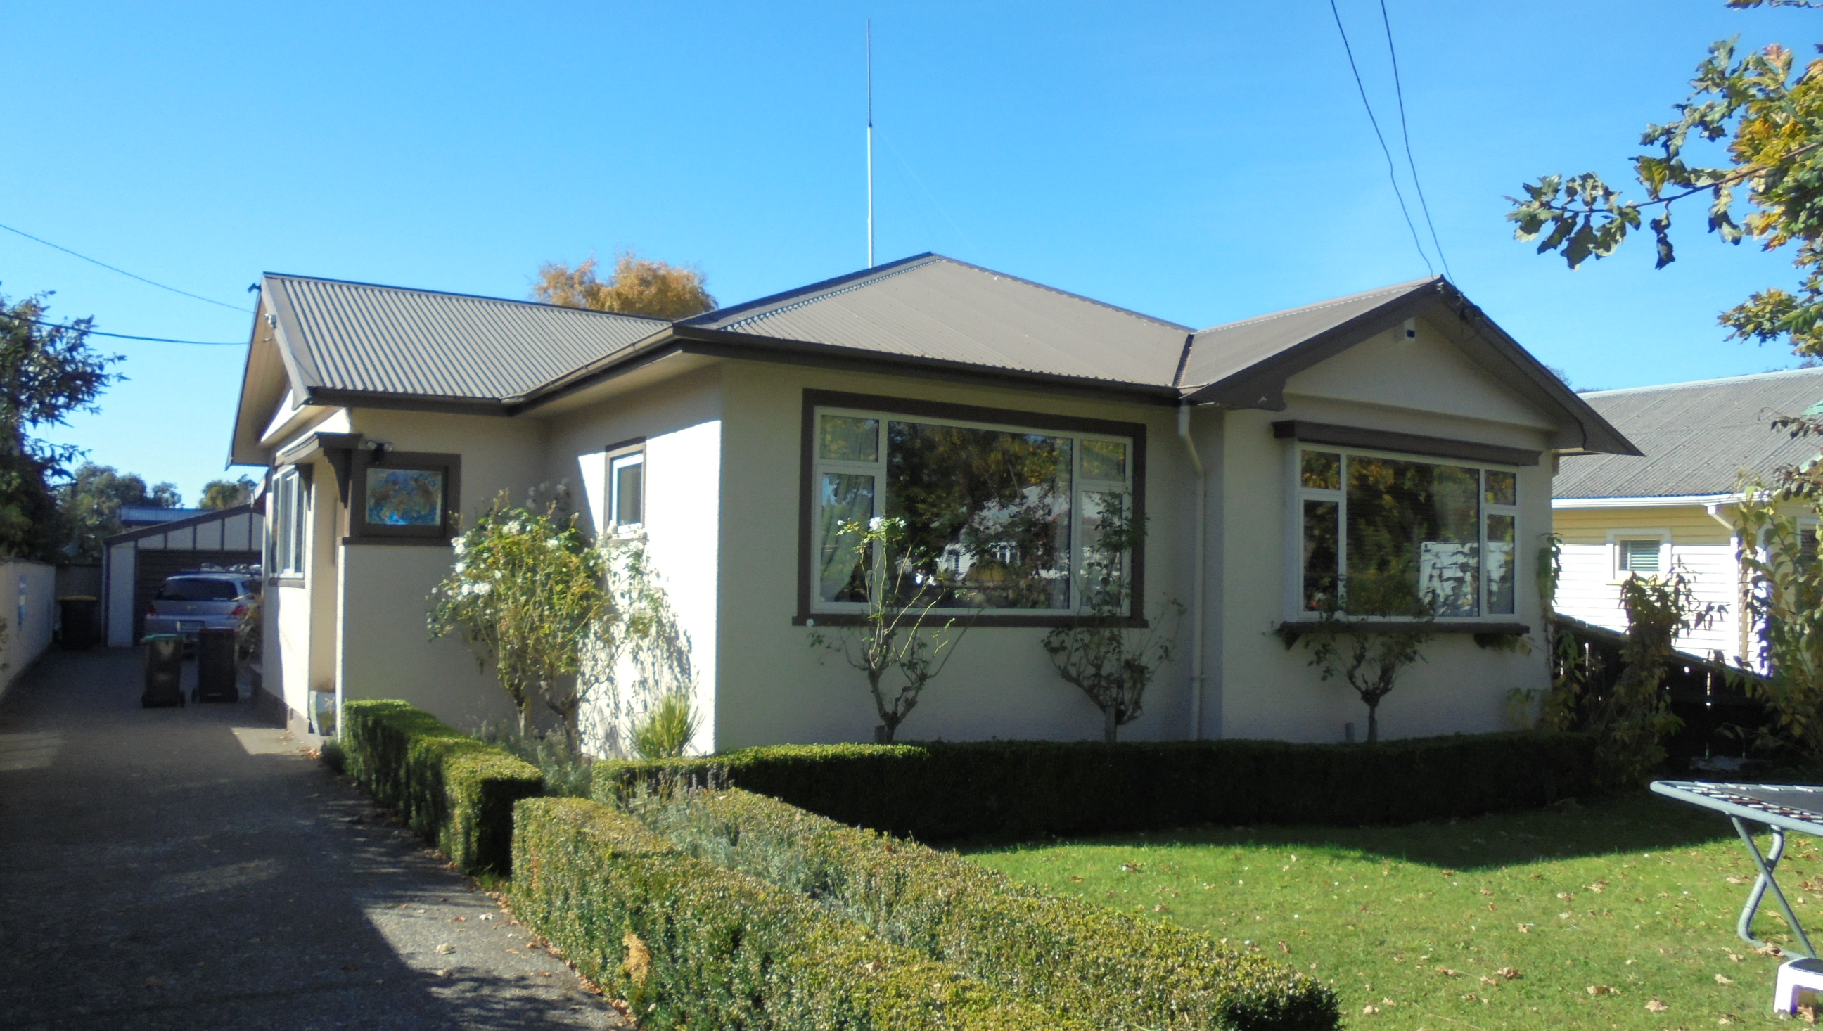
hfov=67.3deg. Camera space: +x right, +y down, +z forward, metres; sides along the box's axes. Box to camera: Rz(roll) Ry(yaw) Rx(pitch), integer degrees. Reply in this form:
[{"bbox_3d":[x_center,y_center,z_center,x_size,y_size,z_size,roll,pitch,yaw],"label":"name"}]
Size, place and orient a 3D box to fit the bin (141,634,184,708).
[{"bbox_3d":[-9.556,1.993,17.500,0.480,0.950,0.540,3,-3,-30],"label":"bin"}]

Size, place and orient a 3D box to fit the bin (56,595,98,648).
[{"bbox_3d":[-16.916,2.169,27.800,0.720,1.070,0.600,3,-3,-30],"label":"bin"}]

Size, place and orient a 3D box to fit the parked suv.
[{"bbox_3d":[-14.632,2.039,28.550,1.780,1.660,4.400,2,-3,-21],"label":"parked suv"}]

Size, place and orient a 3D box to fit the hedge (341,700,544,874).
[{"bbox_3d":[-3.148,1.703,9.088,0.520,0.540,4.600,3,-3,-30],"label":"hedge"}]

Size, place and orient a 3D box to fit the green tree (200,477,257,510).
[{"bbox_3d":[-25.828,1.109,51.875,3.000,5.200,3.000,3,-3,-30],"label":"green tree"}]

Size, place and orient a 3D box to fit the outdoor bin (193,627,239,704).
[{"bbox_3d":[-9.533,2.063,18.800,0.490,1.030,0.550,3,-3,-30],"label":"outdoor bin"}]

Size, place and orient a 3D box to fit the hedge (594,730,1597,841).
[{"bbox_3d":[1.644,1.730,8.923,7.300,0.480,0.650,2,-3,-24],"label":"hedge"}]

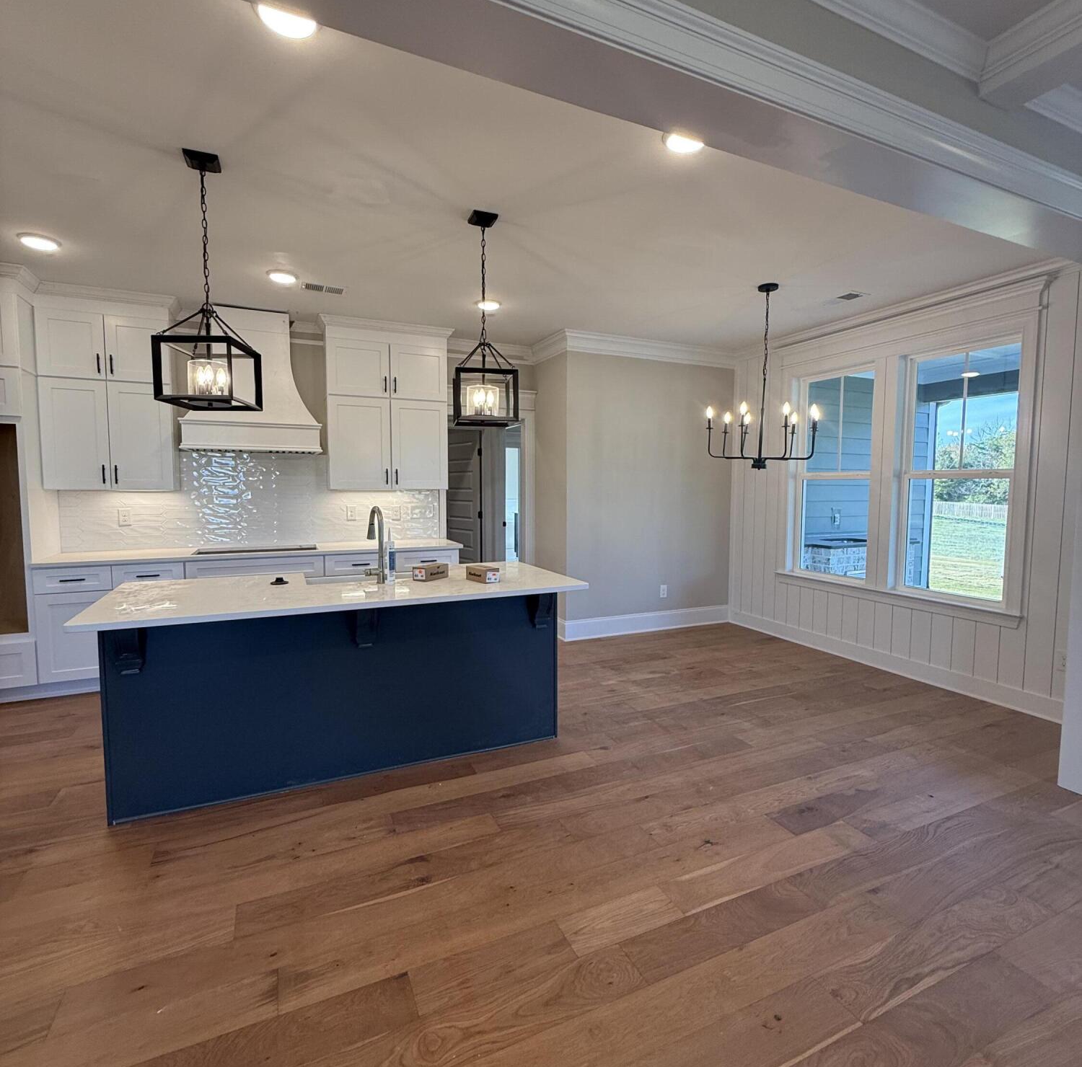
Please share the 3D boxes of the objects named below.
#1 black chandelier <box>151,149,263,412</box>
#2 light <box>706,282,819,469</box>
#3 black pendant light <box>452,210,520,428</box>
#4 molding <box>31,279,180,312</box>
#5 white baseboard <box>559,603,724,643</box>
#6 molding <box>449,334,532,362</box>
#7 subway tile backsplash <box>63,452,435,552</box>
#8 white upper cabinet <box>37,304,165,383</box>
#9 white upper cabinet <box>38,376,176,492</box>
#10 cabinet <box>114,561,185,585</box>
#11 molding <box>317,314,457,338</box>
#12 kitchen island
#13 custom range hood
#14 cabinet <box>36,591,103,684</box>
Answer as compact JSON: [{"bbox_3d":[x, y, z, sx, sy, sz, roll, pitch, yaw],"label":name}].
[{"bbox_3d":[-1.384,-1.034,2.421,0.300,1.007,0.300,0,5,-4],"label":"black chandelier"},{"bbox_3d":[1.514,-1.033,3.907,0.720,1.206,0.720,-2,5,-25],"label":"light"},{"bbox_3d":[-0.285,-1.066,2.942,0.300,1.022,0.300,-1,5,-14],"label":"black pendant light"},{"bbox_3d":[-2.974,-1.627,3.988,0.835,0.074,0.075,-2,5,-25],"label":"molding"},{"bbox_3d":[1.088,0.866,5.696,1.906,0.182,0.025,-2,5,-25],"label":"white baseboard"},{"bbox_3d":[-0.483,-1.704,5.478,0.930,0.148,0.095,-2,5,-25],"label":"molding"},{"bbox_3d":[-2.242,-0.286,4.867,2.845,0.770,0.030,-2,5,-25],"label":"subway tile backsplash"},{"bbox_3d":[-3.087,-1.308,4.194,0.773,0.465,0.342,-2,5,-25],"label":"white upper cabinet"},{"bbox_3d":[-3.084,-0.693,4.223,0.763,0.761,0.330,-2,5,-25],"label":"white upper cabinet"},{"bbox_3d":[-2.831,0.616,4.333,0.427,0.878,0.604,-2,5,-25],"label":"cabinet"},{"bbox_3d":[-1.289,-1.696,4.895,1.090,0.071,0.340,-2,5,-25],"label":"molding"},{"bbox_3d":[-0.919,0.710,2.974,2.132,0.914,0.933,-2,5,-25],"label":"kitchen island"},{"bbox_3d":[-2.229,-1.162,4.511,0.936,1.045,0.510,-2,5,-25],"label":"custom range hood"},{"bbox_3d":[-3.189,0.662,4.125,0.415,0.595,0.615,-2,5,-25],"label":"cabinet"}]

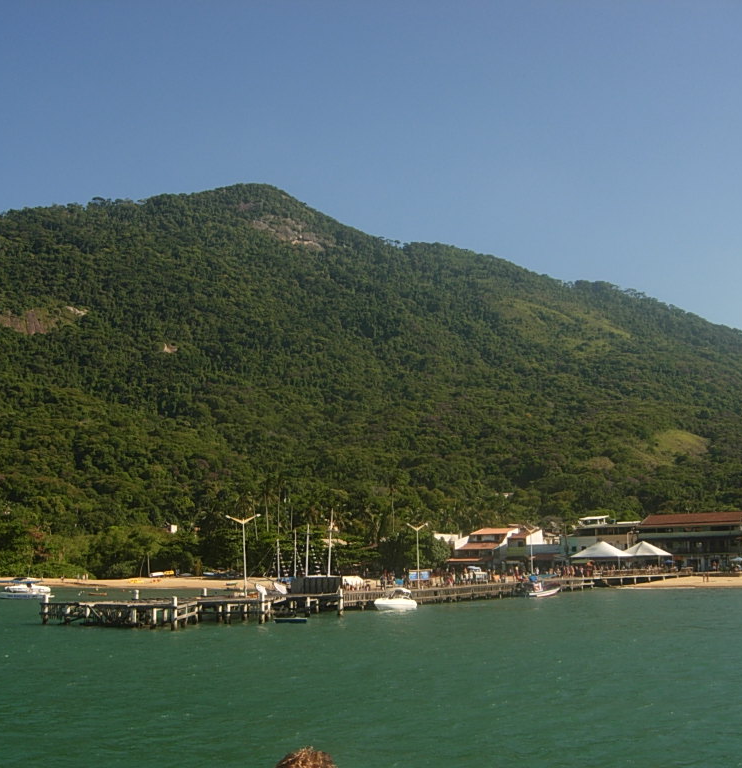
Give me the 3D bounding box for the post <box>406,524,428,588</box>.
[{"bbox_3d":[5.350,19.750,121.390,2.170,7.500,0.350,-4,-9,15],"label":"post"}]

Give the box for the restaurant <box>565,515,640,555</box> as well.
[{"bbox_3d":[41.300,28.670,190.730,10.340,10.000,9.000,-7,-11,32],"label":"restaurant"}]

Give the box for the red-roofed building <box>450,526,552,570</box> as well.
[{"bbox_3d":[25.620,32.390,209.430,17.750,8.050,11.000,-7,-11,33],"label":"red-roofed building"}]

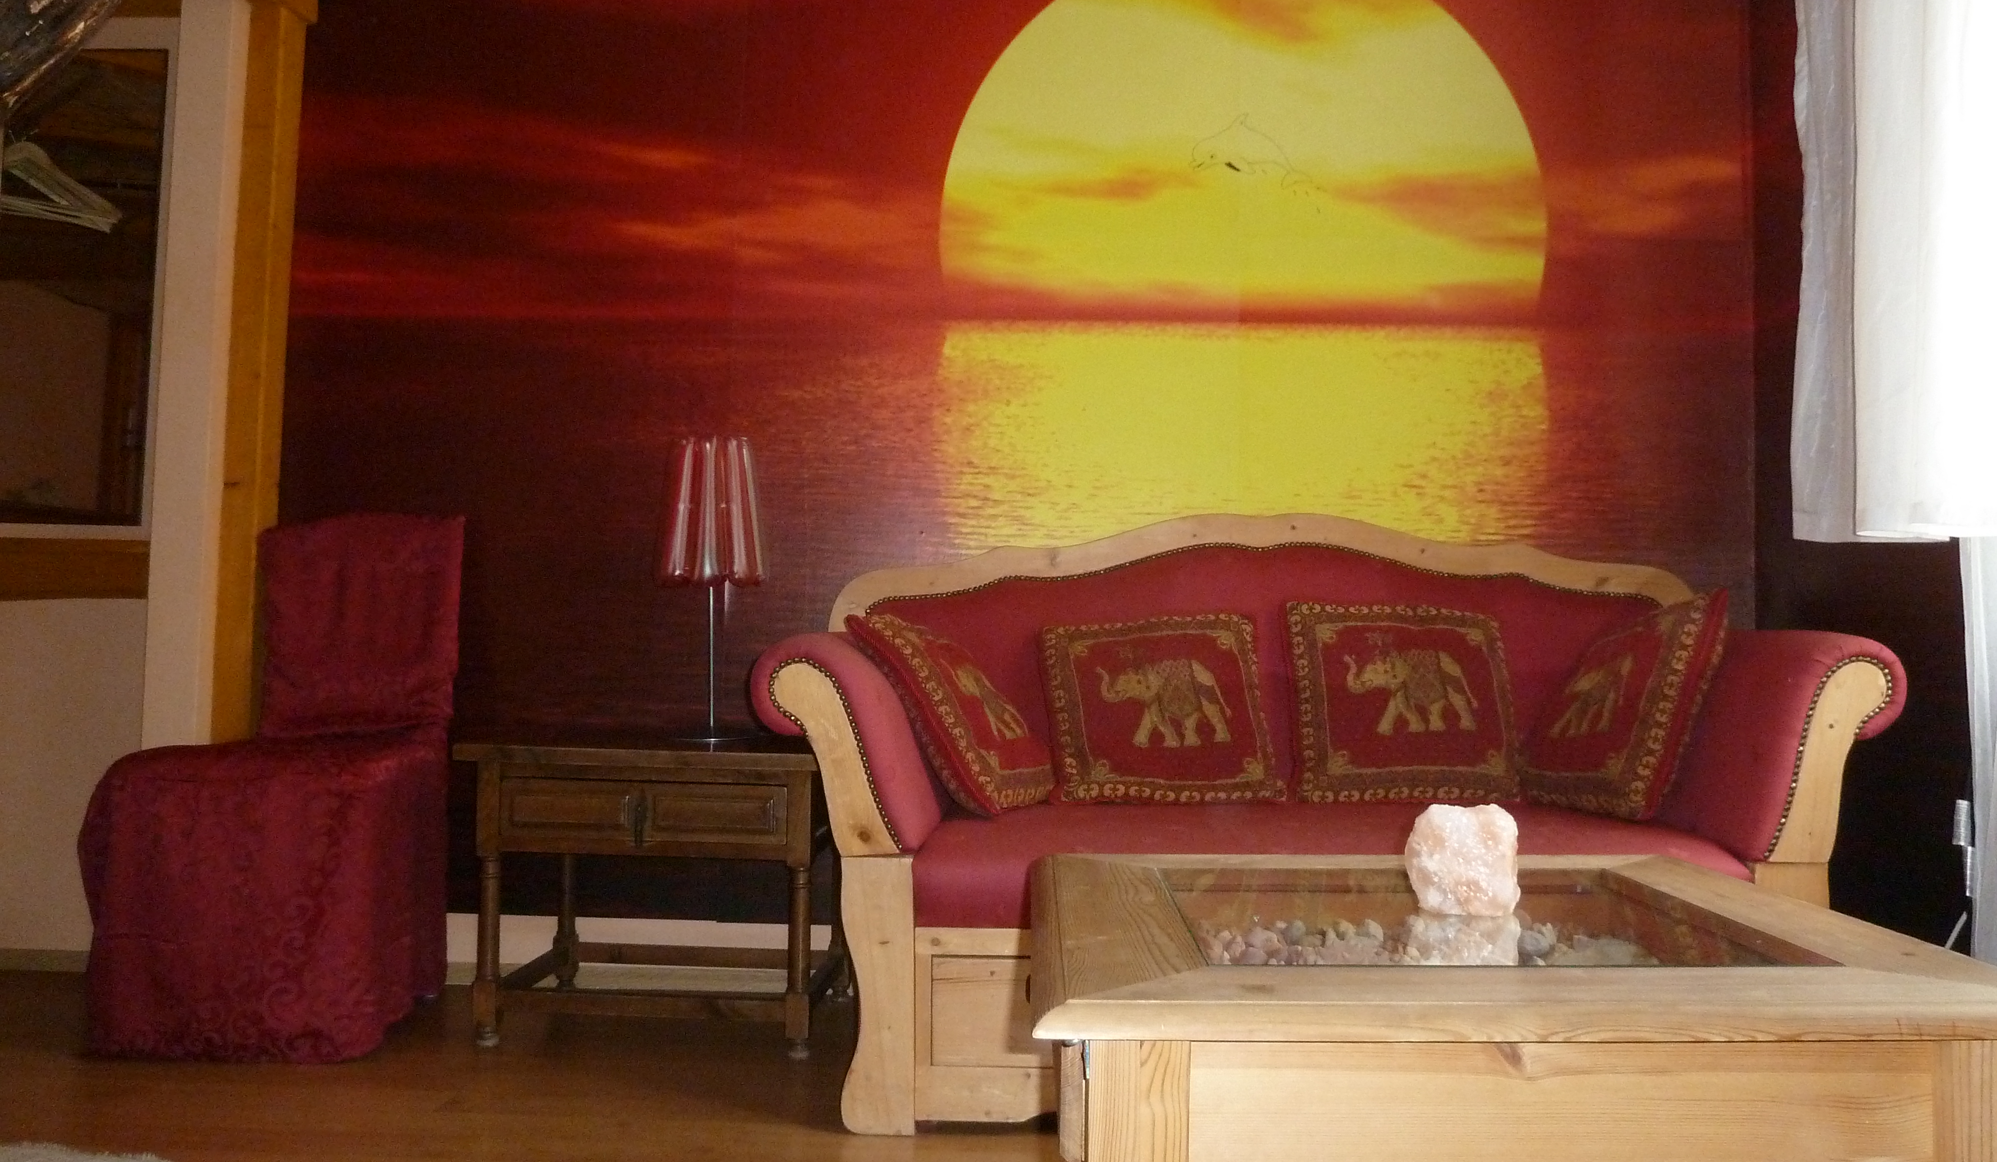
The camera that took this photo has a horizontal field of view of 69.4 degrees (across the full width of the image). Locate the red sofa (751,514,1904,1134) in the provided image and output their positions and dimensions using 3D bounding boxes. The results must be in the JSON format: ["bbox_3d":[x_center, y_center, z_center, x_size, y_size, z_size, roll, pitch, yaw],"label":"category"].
[{"bbox_3d":[0.521,0.364,2.614,1.733,1.026,0.790,1,-2,1],"label":"red sofa"}]

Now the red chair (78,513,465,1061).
[{"bbox_3d":[-1.339,0.348,2.766,0.486,0.996,0.547,1,-2,1],"label":"red chair"}]

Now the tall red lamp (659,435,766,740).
[{"bbox_3d":[-0.561,0.012,2.833,0.194,0.600,0.194,1,-2,1],"label":"tall red lamp"}]

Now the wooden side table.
[{"bbox_3d":[-0.646,0.592,2.825,0.684,0.547,0.464,1,-3,4],"label":"wooden side table"}]

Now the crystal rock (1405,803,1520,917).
[{"bbox_3d":[0.452,0.270,1.409,0.102,0.106,0.085,1,-2,1],"label":"crystal rock"}]

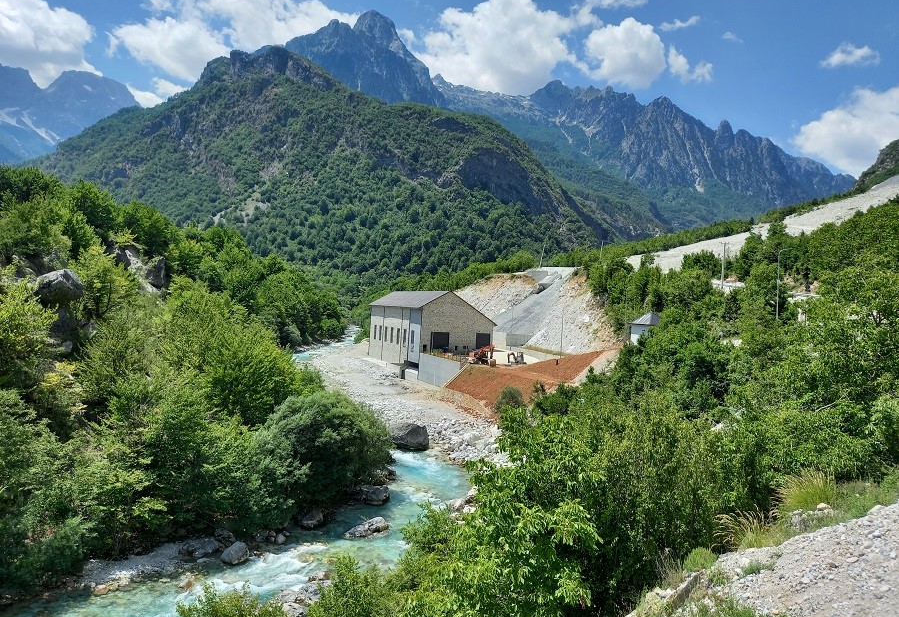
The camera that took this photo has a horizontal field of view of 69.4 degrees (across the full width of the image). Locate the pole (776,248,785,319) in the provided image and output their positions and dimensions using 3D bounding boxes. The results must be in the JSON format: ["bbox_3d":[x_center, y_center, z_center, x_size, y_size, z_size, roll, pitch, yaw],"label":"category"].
[{"bbox_3d":[36.971,-2.448,73.007,0.300,8.600,0.300,3,0,0],"label":"pole"}]

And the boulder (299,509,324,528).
[{"bbox_3d":[-11.360,17.309,53.654,1.900,1.200,1.500,3,0,-11],"label":"boulder"}]

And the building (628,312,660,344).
[{"bbox_3d":[34.661,3.449,112.000,4.800,5.800,5.000,3,0,-33],"label":"building"}]

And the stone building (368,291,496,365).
[{"bbox_3d":[-5.701,4.288,161.623,18.176,16.969,34.790,3,0,-26],"label":"stone building"}]

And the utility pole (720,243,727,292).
[{"bbox_3d":[54.752,-8.316,130.008,0.400,10.000,0.350,3,0,0],"label":"utility pole"}]

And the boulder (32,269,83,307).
[{"bbox_3d":[-42.140,-2.156,70.000,4.600,3.600,3.800,3,0,29],"label":"boulder"}]

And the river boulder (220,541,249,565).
[{"bbox_3d":[-15.285,17.365,46.296,1.900,1.150,1.450,3,0,-14],"label":"river boulder"}]

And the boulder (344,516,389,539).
[{"bbox_3d":[-6.666,17.527,52.539,3.400,1.200,1.600,3,0,-26],"label":"boulder"}]

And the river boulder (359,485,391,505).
[{"bbox_3d":[-6.890,17.179,60.082,2.900,1.450,2.200,3,0,-6],"label":"river boulder"}]

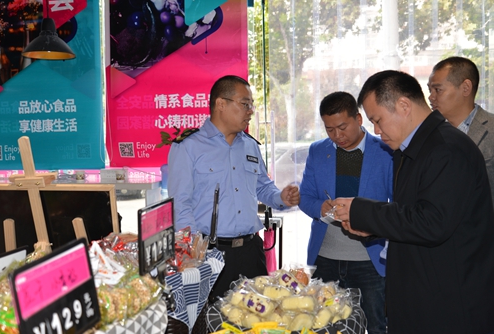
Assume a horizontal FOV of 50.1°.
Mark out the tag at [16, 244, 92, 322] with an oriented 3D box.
[{"bbox_3d":[-0.300,0.178,0.844,0.011,0.064,0.200,-8,4,13],"label":"tag"}]

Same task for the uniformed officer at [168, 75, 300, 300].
[{"bbox_3d":[-0.060,0.470,2.220,0.560,1.720,0.440,-2,2,-34],"label":"uniformed officer"}]

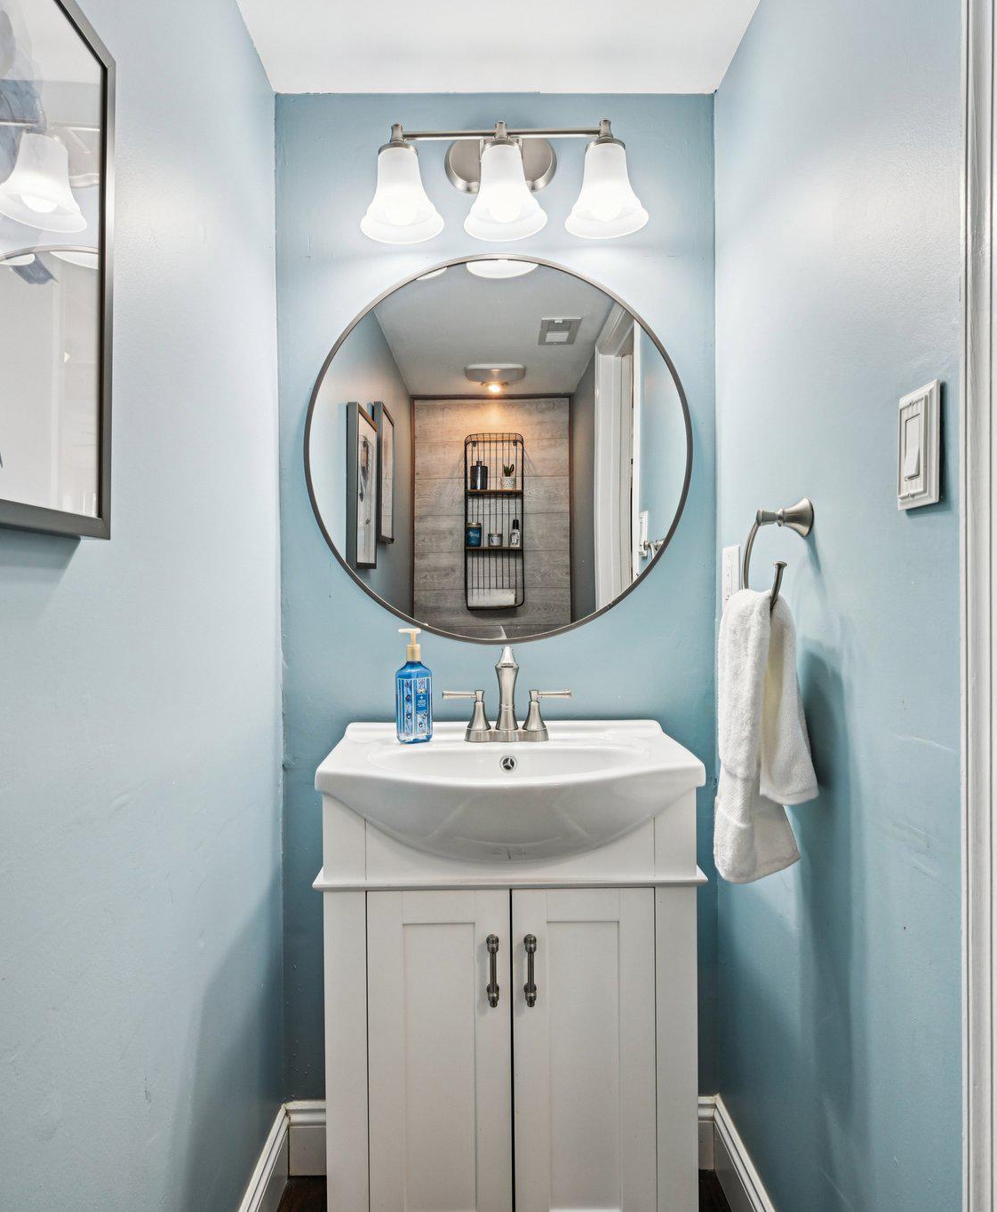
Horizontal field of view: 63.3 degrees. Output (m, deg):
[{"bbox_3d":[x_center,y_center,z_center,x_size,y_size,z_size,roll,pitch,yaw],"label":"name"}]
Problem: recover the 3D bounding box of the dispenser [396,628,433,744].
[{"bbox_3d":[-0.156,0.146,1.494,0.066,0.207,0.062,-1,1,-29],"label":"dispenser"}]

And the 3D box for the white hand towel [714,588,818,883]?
[{"bbox_3d":[0.378,0.182,1.135,0.112,0.415,0.185,0,1,-1],"label":"white hand towel"}]

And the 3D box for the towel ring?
[{"bbox_3d":[0.406,-0.063,1.154,0.090,0.186,0.165,0,1,-1],"label":"towel ring"}]

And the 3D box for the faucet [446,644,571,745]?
[{"bbox_3d":[0.018,0.161,1.459,0.240,0.176,0.155,0,1,-1],"label":"faucet"}]

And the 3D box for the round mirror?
[{"bbox_3d":[0.003,-0.304,1.595,0.762,0.762,0.026,0,1,-1],"label":"round mirror"}]

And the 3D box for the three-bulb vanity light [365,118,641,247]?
[{"bbox_3d":[0.013,-0.790,1.500,0.527,0.190,0.203,0,1,-1],"label":"three-bulb vanity light"}]

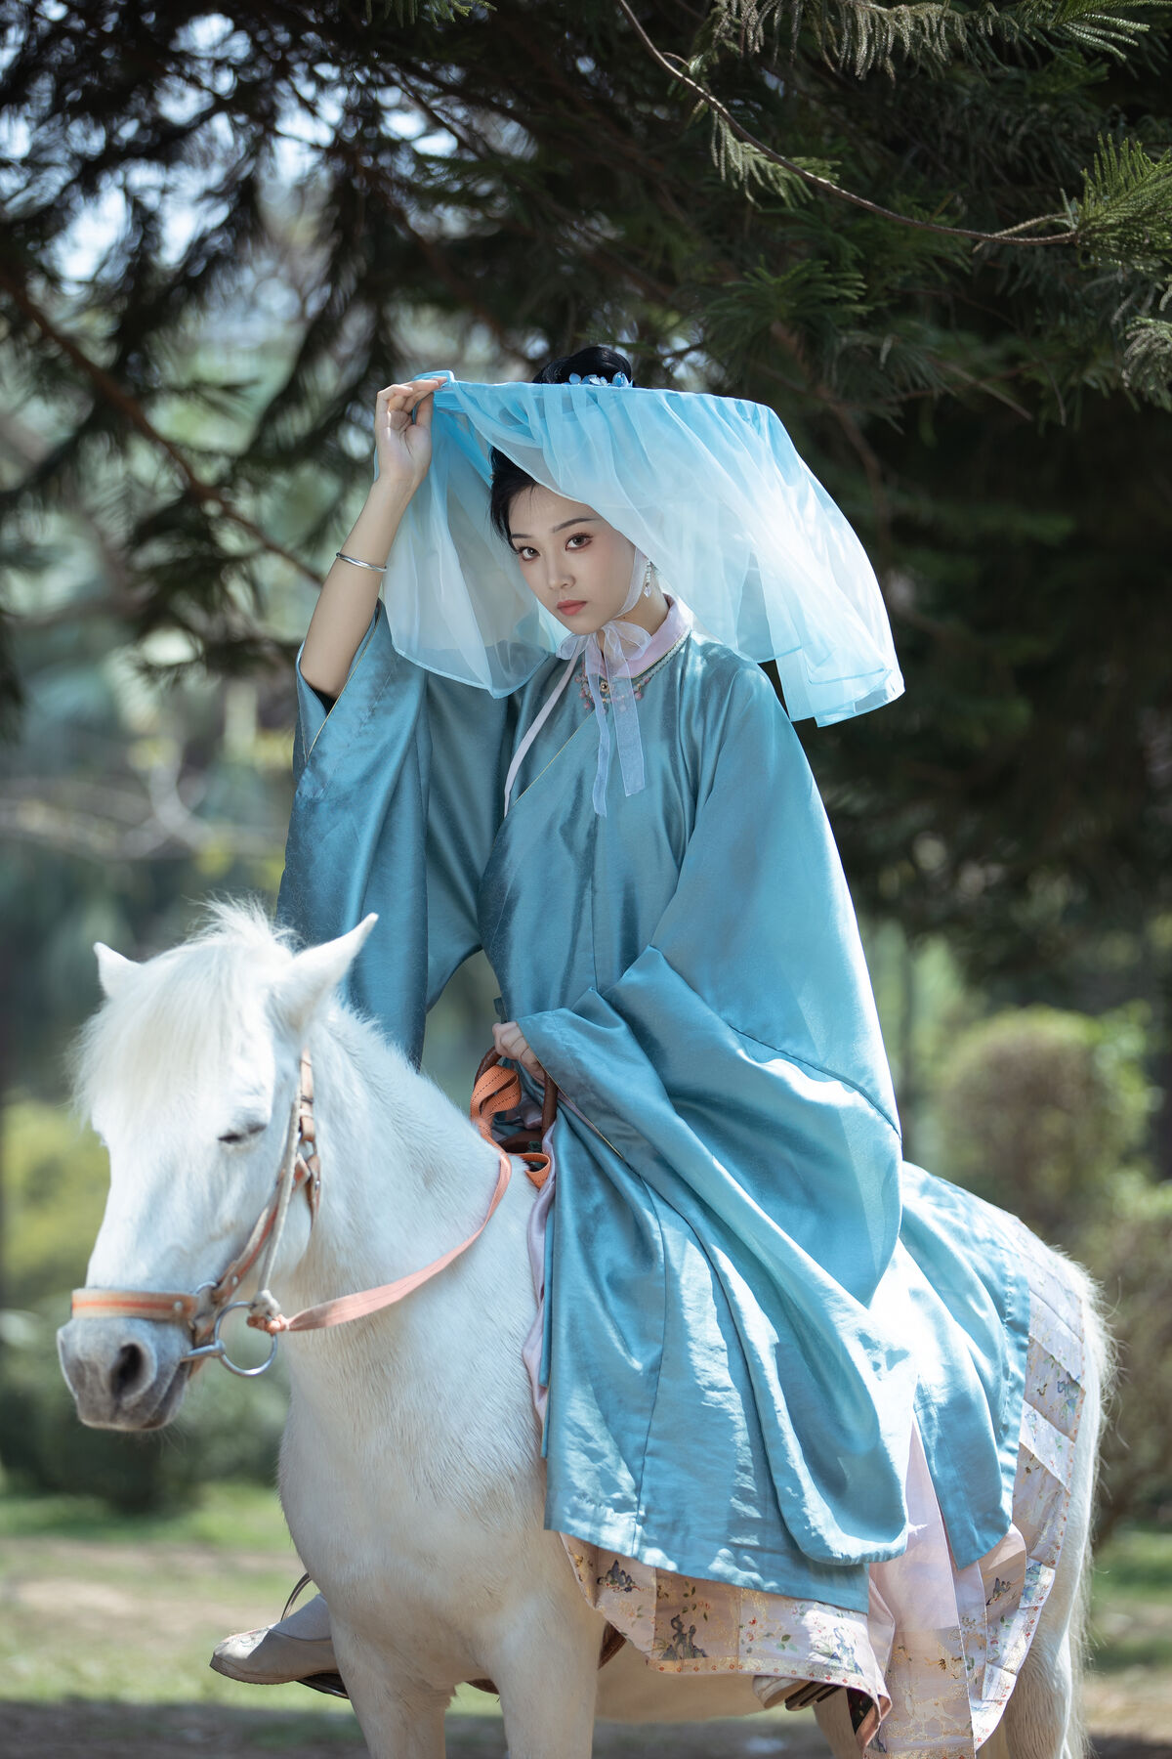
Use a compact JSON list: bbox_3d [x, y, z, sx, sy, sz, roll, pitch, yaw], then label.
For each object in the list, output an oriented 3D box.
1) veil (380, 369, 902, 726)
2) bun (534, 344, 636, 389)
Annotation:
[{"bbox_3d":[0.060,-0.357,6.430,0.530,0.390,0.460,-2,-3,32],"label":"veil"},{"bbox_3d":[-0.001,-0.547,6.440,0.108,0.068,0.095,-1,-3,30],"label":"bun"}]

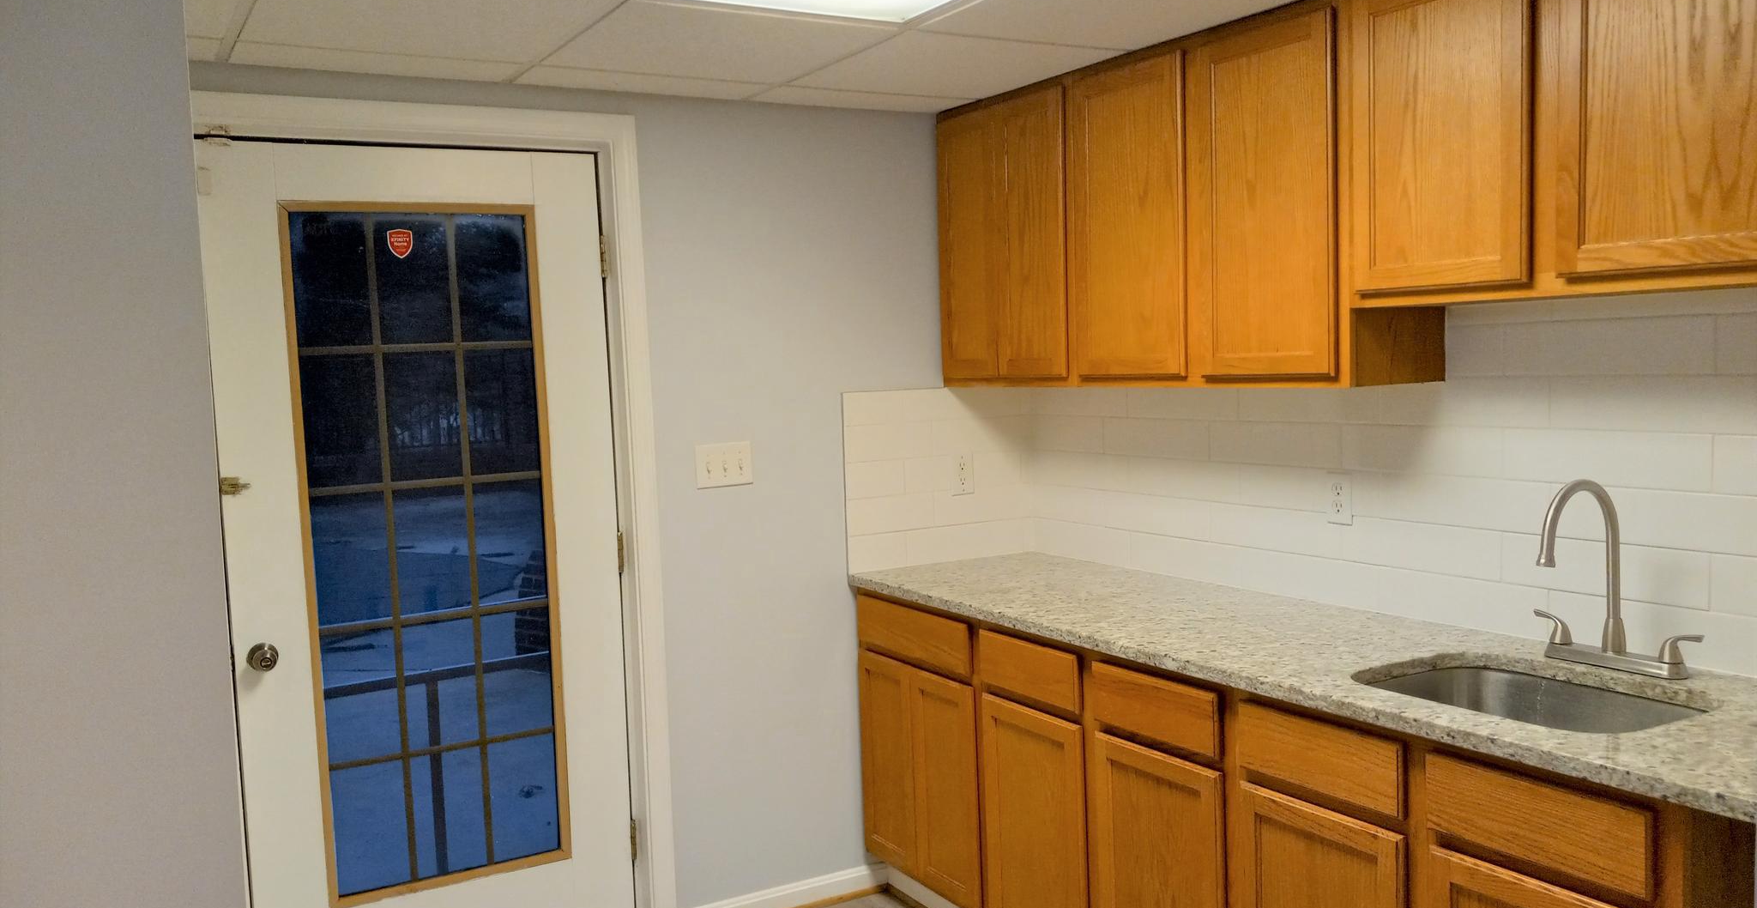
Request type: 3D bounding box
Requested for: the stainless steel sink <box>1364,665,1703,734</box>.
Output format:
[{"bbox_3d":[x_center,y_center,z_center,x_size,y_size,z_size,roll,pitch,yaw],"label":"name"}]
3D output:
[{"bbox_3d":[1.089,0.521,2.324,0.369,0.187,0.526,-4,5,-30],"label":"stainless steel sink"}]

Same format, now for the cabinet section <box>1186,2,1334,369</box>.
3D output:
[{"bbox_3d":[0.917,-0.526,2.914,0.298,0.724,0.398,-4,5,-30],"label":"cabinet section"}]

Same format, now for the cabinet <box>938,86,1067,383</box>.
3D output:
[{"bbox_3d":[0.447,-0.572,3.727,0.298,0.744,0.576,-4,5,-30],"label":"cabinet"}]

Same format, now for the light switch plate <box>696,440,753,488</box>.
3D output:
[{"bbox_3d":[-0.403,0.028,3.594,0.161,0.114,0.014,-4,5,-30],"label":"light switch plate"}]

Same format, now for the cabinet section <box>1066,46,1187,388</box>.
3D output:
[{"bbox_3d":[0.706,-0.547,3.279,0.298,0.730,0.399,-4,5,-30],"label":"cabinet section"}]

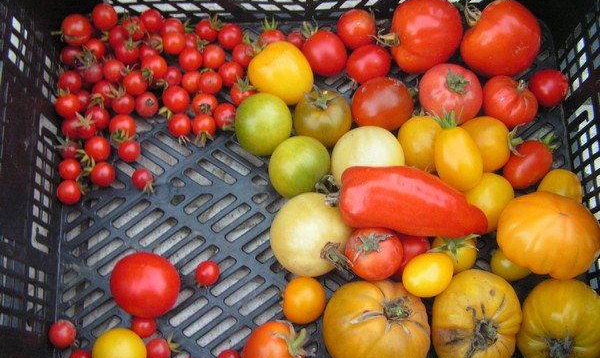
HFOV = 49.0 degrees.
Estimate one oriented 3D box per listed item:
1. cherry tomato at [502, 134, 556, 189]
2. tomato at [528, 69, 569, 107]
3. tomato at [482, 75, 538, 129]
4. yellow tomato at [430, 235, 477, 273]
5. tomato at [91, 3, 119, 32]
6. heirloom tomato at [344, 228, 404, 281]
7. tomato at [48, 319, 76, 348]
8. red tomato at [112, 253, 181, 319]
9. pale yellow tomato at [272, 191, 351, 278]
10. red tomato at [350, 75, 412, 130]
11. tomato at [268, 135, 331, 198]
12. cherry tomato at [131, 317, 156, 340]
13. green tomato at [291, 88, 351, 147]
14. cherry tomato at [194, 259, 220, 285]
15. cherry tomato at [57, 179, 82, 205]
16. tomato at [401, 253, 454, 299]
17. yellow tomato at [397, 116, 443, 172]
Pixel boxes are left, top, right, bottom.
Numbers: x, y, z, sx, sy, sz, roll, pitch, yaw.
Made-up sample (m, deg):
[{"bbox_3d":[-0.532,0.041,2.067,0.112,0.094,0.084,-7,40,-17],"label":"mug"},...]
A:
[{"bbox_3d":[0.225,-0.014,0.648,0.056,0.040,0.040,-39,84,-5],"label":"cherry tomato"},{"bbox_3d":[0.243,-0.089,0.642,0.039,0.037,0.038,0,76,0],"label":"tomato"},{"bbox_3d":[0.212,-0.078,0.662,0.055,0.049,0.055,6,44,-24],"label":"tomato"},{"bbox_3d":[0.142,0.068,0.604,0.042,0.036,0.038,0,76,0],"label":"yellow tomato"},{"bbox_3d":[-0.199,-0.166,0.673,0.027,0.027,0.027,-1,75,-1],"label":"tomato"},{"bbox_3d":[0.070,0.071,0.621,0.055,0.046,0.049,-2,69,5],"label":"heirloom tomato"},{"bbox_3d":[-0.213,0.139,0.592,0.025,0.025,0.026,0,76,0],"label":"tomato"},{"bbox_3d":[-0.142,0.098,0.604,0.063,0.057,0.063,0,75,-1],"label":"red tomato"},{"bbox_3d":[0.011,0.051,0.610,0.073,0.075,0.075,42,120,40],"label":"pale yellow tomato"},{"bbox_3d":[0.083,-0.075,0.655,0.062,0.055,0.054,-1,75,-1],"label":"red tomato"},{"bbox_3d":[0.000,-0.012,0.637,0.059,0.056,0.059,-1,75,-1],"label":"tomato"},{"bbox_3d":[-0.141,0.133,0.595,0.024,0.022,0.023,0,76,0],"label":"cherry tomato"},{"bbox_3d":[0.022,-0.060,0.652,0.057,0.052,0.057,-1,38,-1],"label":"green tomato"},{"bbox_3d":[-0.087,0.090,0.625,0.023,0.023,0.024,-1,75,-1],"label":"cherry tomato"},{"bbox_3d":[-0.225,0.012,0.644,0.024,0.024,0.024,-1,75,-1],"label":"cherry tomato"},{"bbox_3d":[0.114,0.086,0.586,0.045,0.038,0.038,-25,89,3],"label":"tomato"},{"bbox_3d":[0.116,-0.033,0.622,0.047,0.048,0.054,0,76,0],"label":"yellow tomato"}]

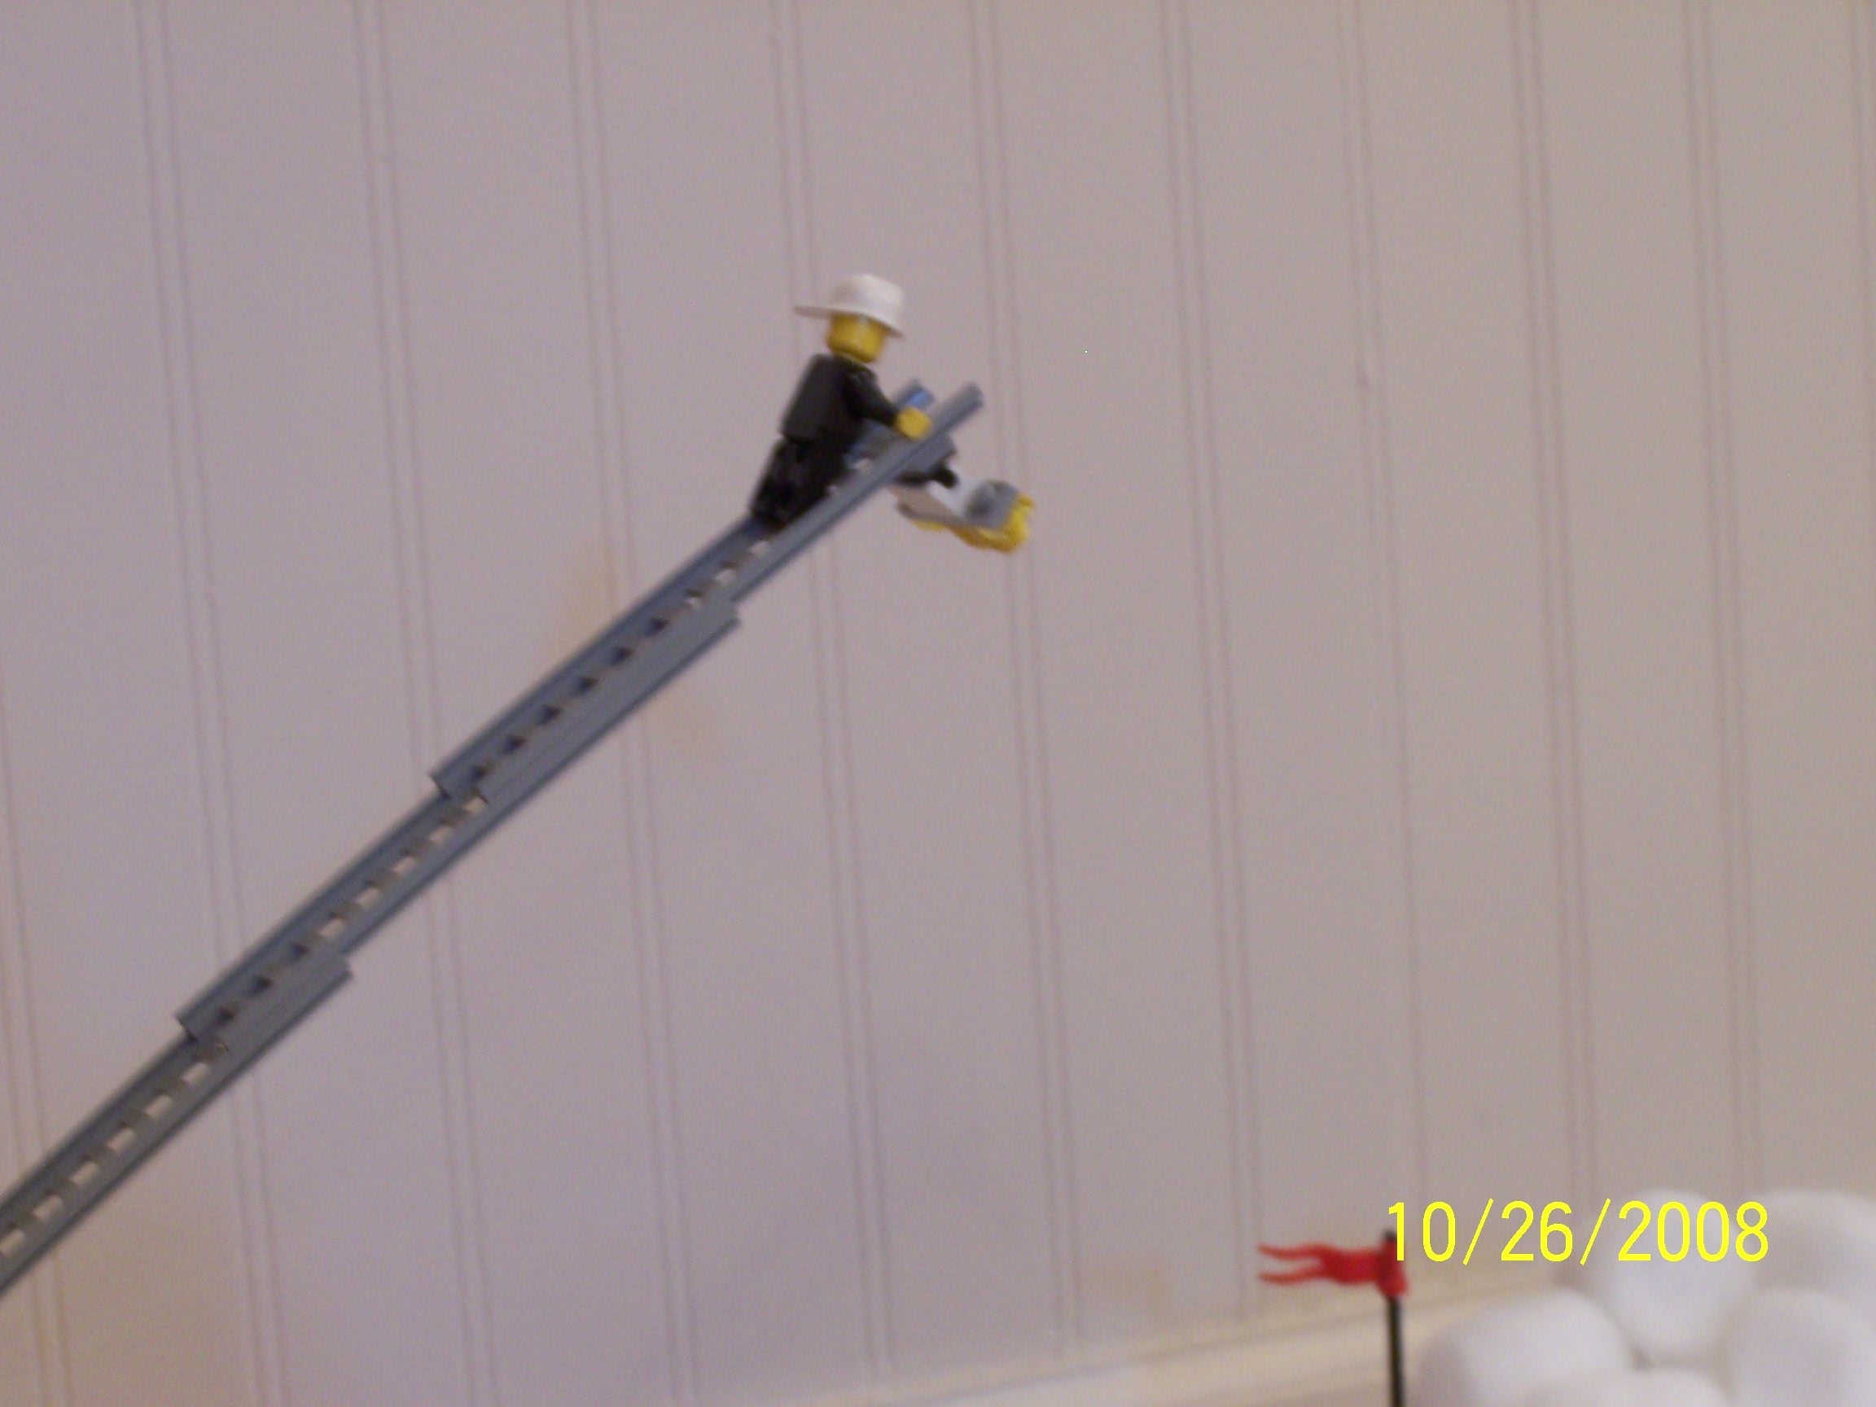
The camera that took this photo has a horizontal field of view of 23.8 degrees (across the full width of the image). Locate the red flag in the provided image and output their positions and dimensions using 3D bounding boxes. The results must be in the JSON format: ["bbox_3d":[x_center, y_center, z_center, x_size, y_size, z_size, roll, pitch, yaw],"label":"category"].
[{"bbox_3d":[0.081,0.116,0.910,0.032,0.012,0.006,-2,7,18],"label":"red flag"}]

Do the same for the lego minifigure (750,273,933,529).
[{"bbox_3d":[-0.016,-0.048,0.730,0.025,0.042,0.024,18,1,-24],"label":"lego minifigure"}]

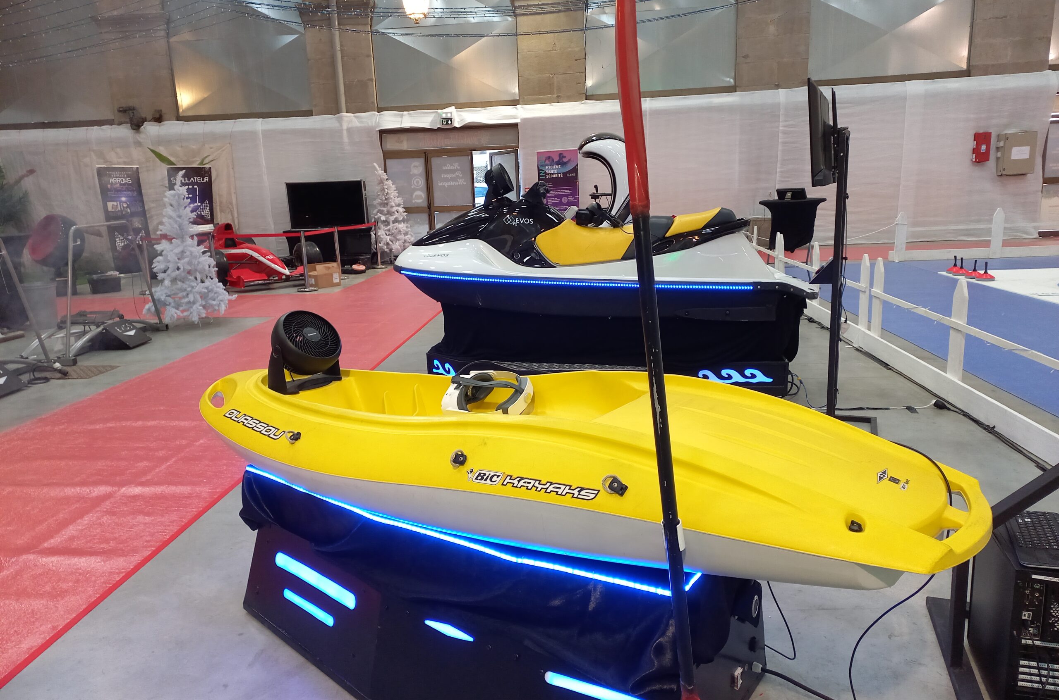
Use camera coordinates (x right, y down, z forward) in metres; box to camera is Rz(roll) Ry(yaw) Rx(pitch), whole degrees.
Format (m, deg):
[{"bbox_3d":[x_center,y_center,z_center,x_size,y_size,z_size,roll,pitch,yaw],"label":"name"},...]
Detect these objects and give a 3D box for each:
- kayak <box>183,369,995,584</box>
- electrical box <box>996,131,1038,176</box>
[{"bbox_3d":[-0.123,0.281,2.365,2.660,0.420,0.770,6,15,31],"label":"kayak"},{"bbox_3d":[9.502,-3.836,14.900,0.600,0.790,0.250,-1,13,7],"label":"electrical box"}]

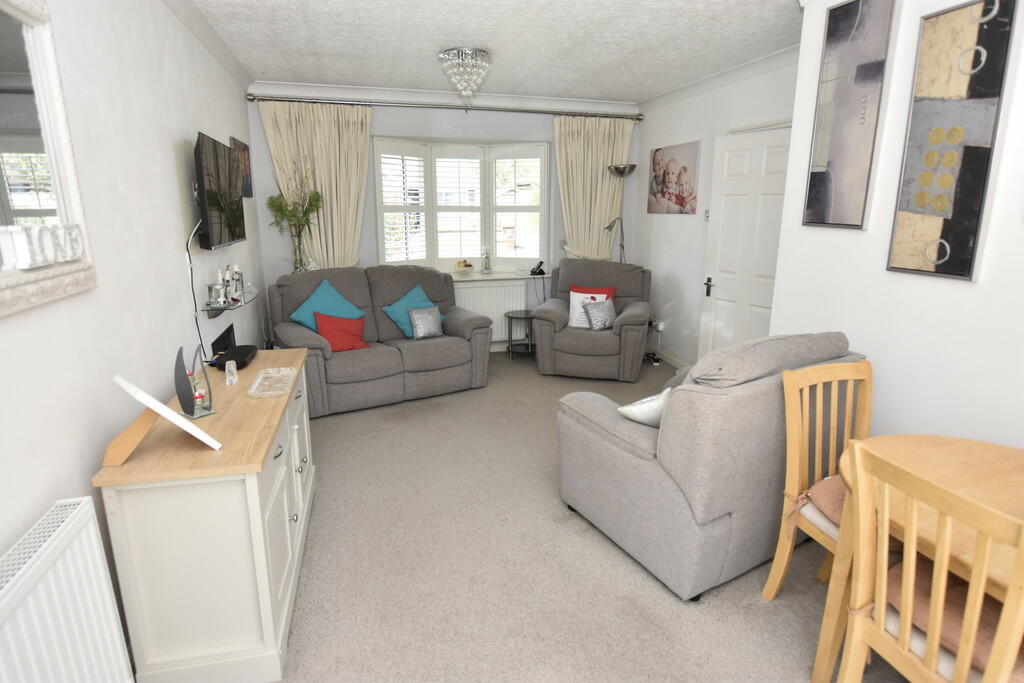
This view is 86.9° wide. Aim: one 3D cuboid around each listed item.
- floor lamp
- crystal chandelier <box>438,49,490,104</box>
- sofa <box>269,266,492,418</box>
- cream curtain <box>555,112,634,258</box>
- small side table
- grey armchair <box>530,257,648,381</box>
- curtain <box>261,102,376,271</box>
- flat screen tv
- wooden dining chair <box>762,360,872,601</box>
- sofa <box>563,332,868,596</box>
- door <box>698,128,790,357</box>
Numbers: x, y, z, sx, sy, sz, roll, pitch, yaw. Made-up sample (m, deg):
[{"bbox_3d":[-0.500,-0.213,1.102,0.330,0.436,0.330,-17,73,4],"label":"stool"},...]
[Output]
[{"bbox_3d":[1.109,-0.829,5.595,0.330,1.917,0.310,5,14,21],"label":"floor lamp"},{"bbox_3d":[-0.322,-1.841,3.744,0.370,0.294,0.370,-4,13,-15],"label":"crystal chandelier"},{"bbox_3d":[-1.086,-0.094,4.546,1.554,0.980,0.938,-8,15,-29],"label":"sofa"},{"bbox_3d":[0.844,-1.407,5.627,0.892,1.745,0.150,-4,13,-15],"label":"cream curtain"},{"bbox_3d":[0.138,-0.052,5.509,0.410,0.453,0.410,-4,13,-15],"label":"small side table"},{"bbox_3d":[0.805,-0.247,5.158,0.980,0.980,0.896,4,13,18],"label":"grey armchair"},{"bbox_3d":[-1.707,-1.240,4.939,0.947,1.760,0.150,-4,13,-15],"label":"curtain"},{"bbox_3d":[-1.572,-0.791,2.924,0.065,0.518,0.896,-4,13,-16],"label":"flat screen tv"},{"bbox_3d":[1.152,0.557,1.772,0.410,0.910,0.480,-4,13,-13],"label":"wooden dining chair"},{"bbox_3d":[0.858,0.367,2.533,0.980,0.946,0.896,-7,15,-28],"label":"sofa"},{"bbox_3d":[1.774,-0.541,4.102,0.045,1.981,0.762,-8,15,-29],"label":"door"}]

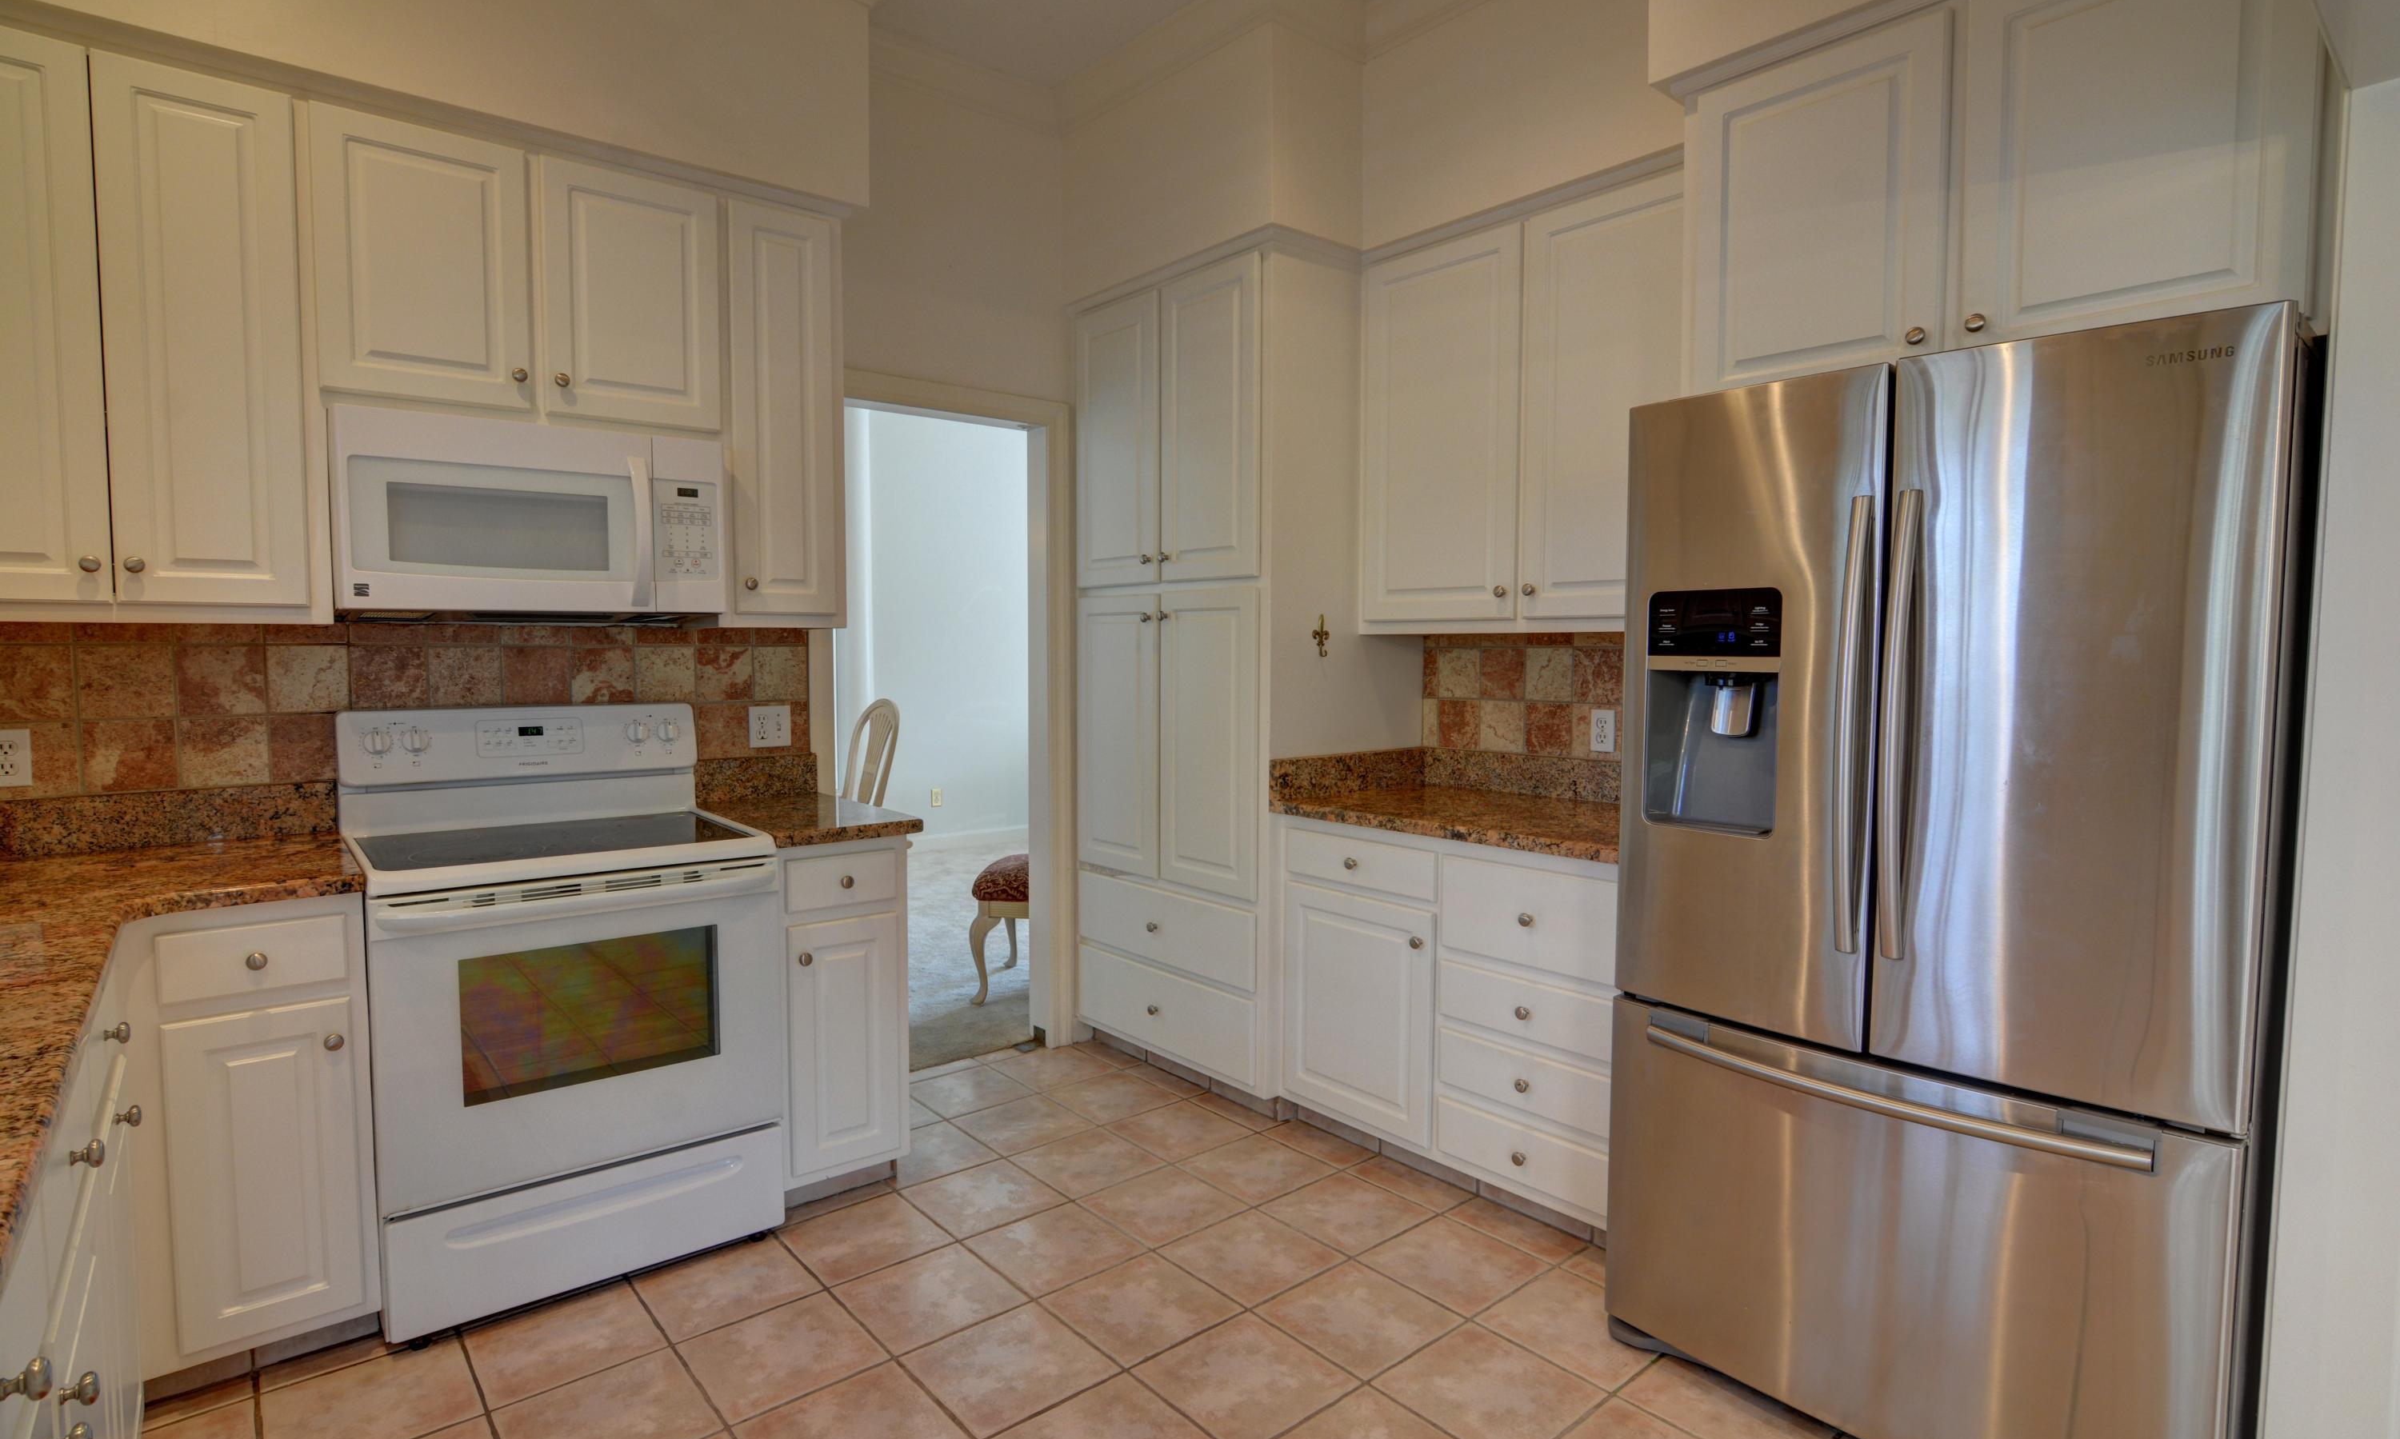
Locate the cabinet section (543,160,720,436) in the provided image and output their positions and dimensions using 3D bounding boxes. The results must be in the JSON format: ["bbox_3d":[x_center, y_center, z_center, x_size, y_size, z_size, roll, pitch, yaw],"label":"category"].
[{"bbox_3d":[-1.431,-1.003,2.663,0.370,0.563,0.310,-2,4,-35],"label":"cabinet section"}]

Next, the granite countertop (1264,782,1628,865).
[{"bbox_3d":[0.812,0.266,2.876,0.695,0.035,1.058,-3,4,-43],"label":"granite countertop"}]

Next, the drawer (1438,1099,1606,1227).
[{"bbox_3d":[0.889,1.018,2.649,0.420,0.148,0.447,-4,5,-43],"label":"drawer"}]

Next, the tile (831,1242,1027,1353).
[{"bbox_3d":[-0.570,1.218,2.249,0.302,0.010,0.302,-2,4,-40],"label":"tile"}]

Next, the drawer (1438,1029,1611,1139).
[{"bbox_3d":[0.916,0.828,2.612,0.460,0.140,0.465,-3,4,-43],"label":"drawer"}]

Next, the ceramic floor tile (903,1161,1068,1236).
[{"bbox_3d":[-0.542,1.197,2.671,0.302,0.010,0.302,-3,5,-41],"label":"ceramic floor tile"}]

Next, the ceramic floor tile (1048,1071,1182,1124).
[{"bbox_3d":[-0.270,1.173,3.299,0.305,0.012,0.305,-3,4,-41],"label":"ceramic floor tile"}]

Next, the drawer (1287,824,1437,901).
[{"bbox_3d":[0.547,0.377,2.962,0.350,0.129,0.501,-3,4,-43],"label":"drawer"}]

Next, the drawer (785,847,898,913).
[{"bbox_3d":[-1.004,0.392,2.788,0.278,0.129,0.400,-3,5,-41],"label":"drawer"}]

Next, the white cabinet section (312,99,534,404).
[{"bbox_3d":[-1.760,-0.990,2.430,0.369,0.563,0.310,-2,4,-35],"label":"white cabinet section"}]

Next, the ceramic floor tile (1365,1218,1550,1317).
[{"bbox_3d":[0.567,1.217,2.376,0.302,0.010,0.302,-3,4,-41],"label":"ceramic floor tile"}]

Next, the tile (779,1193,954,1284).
[{"bbox_3d":[-0.781,1.218,2.498,0.305,0.012,0.305,-3,4,-41],"label":"tile"}]

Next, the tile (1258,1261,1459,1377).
[{"bbox_3d":[0.326,1.226,2.185,0.302,0.010,0.302,-2,4,-40],"label":"tile"}]

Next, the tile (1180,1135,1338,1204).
[{"bbox_3d":[0.149,1.193,2.831,0.300,0.012,0.300,-3,5,-40],"label":"tile"}]

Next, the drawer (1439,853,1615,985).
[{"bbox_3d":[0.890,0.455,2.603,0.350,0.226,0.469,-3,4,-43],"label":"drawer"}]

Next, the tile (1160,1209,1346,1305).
[{"bbox_3d":[0.119,1.222,2.423,0.305,0.012,0.305,-3,4,-41],"label":"tile"}]

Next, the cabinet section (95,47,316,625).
[{"bbox_3d":[-2.054,-0.754,2.235,0.287,1.007,0.310,-2,4,-35],"label":"cabinet section"}]

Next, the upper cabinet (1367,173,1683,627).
[{"bbox_3d":[0.951,-0.773,2.913,0.340,1.085,1.042,-4,5,-43],"label":"upper cabinet"}]

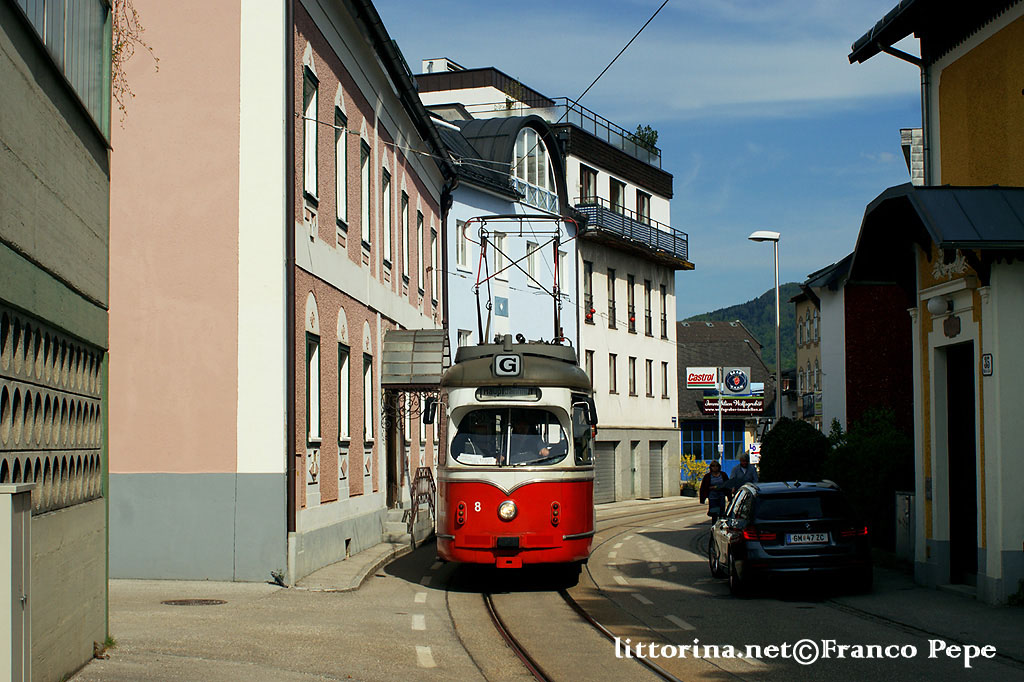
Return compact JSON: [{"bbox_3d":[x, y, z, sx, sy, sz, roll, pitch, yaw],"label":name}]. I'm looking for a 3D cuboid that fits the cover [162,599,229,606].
[{"bbox_3d":[-3.952,3.252,18.376,0.800,0.040,0.800,0,-4,0],"label":"cover"}]

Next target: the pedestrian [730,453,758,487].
[{"bbox_3d":[4.673,3.158,29.649,0.580,1.800,0.360,-1,-4,9],"label":"pedestrian"}]

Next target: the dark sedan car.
[{"bbox_3d":[3.778,2.694,20.486,1.840,1.450,4.620,-1,-4,3],"label":"dark sedan car"}]

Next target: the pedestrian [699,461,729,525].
[{"bbox_3d":[4.017,3.212,29.345,0.560,1.660,0.360,-1,-4,7],"label":"pedestrian"}]

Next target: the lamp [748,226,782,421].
[{"bbox_3d":[6.175,0.914,36.022,0.800,7.150,0.300,-1,-4,11],"label":"lamp"}]

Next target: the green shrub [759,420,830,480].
[{"bbox_3d":[5.710,2.814,29.873,1.500,2.500,1.500,0,-4,0],"label":"green shrub"}]

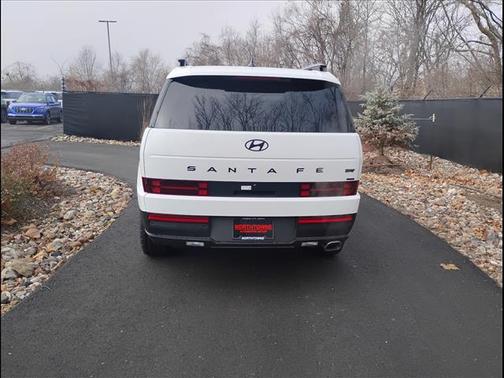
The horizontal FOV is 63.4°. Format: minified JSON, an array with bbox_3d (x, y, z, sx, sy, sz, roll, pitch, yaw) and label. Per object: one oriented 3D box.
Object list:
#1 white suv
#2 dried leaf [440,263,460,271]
[{"bbox_3d":[-0.172,-0.509,5.334,1.900,1.760,4.830,1,12,-5],"label":"white suv"},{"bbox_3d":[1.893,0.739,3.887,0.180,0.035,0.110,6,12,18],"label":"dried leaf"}]

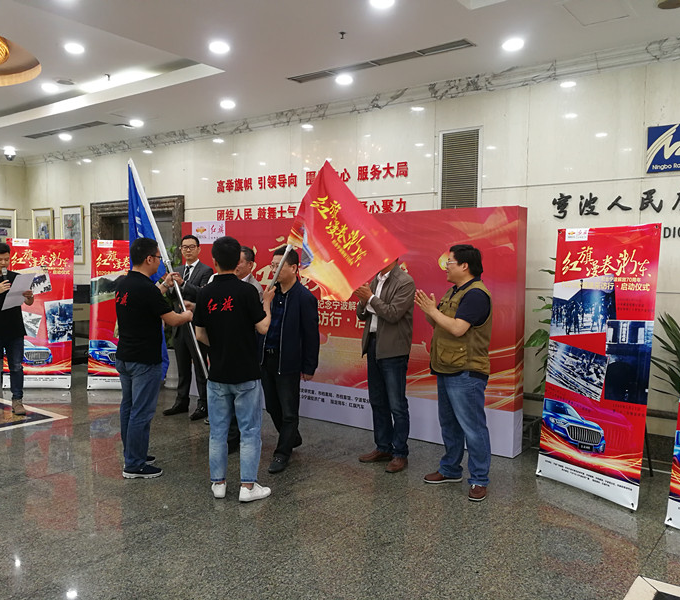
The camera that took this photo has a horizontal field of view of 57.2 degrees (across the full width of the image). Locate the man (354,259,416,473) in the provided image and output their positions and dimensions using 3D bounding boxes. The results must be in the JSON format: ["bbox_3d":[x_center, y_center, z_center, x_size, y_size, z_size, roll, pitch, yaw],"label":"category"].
[{"bbox_3d":[0.330,0.402,4.763,0.430,1.730,0.500,-2,5,-37],"label":"man"}]

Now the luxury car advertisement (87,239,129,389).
[{"bbox_3d":[-2.614,0.173,7.538,0.800,1.800,0.150,0,4,-3],"label":"luxury car advertisement"}]

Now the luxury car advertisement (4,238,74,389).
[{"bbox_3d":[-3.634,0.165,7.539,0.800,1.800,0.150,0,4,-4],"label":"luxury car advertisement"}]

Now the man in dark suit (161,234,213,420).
[{"bbox_3d":[-1.558,0.262,6.326,0.540,1.800,0.450,2,4,30],"label":"man in dark suit"}]

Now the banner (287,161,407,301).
[{"bbox_3d":[0.058,-0.501,4.500,0.620,0.870,0.220,-44,0,1],"label":"banner"}]

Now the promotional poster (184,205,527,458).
[{"bbox_3d":[-0.163,0.182,6.192,4.000,2.000,0.200,3,4,36],"label":"promotional poster"}]

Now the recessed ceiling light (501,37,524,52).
[{"bbox_3d":[1.304,-1.926,4.710,0.180,0.040,0.180,0,4,0],"label":"recessed ceiling light"}]

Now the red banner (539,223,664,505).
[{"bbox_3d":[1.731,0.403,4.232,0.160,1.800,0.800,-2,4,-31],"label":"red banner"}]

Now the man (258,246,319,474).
[{"bbox_3d":[-0.411,0.426,4.890,0.440,1.678,0.500,-3,5,-42],"label":"man"}]

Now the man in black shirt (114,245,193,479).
[{"bbox_3d":[-1.386,0.406,4.659,0.580,1.720,0.500,-2,4,-33],"label":"man in black shirt"}]

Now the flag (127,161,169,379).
[{"bbox_3d":[-1.527,-0.242,4.950,0.360,1.660,0.320,1,4,12],"label":"flag"}]

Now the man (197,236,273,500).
[{"bbox_3d":[-0.706,0.436,4.252,0.520,1.720,0.500,2,4,22],"label":"man"}]

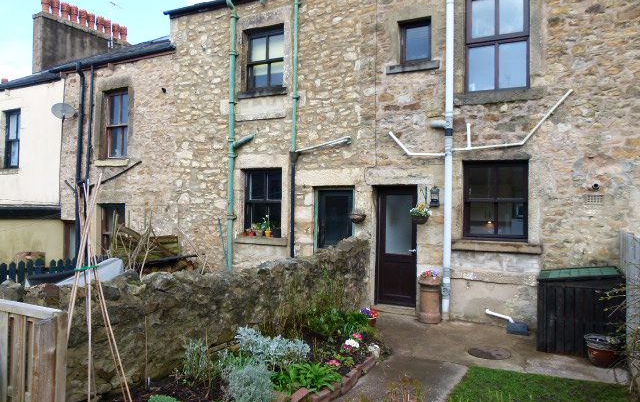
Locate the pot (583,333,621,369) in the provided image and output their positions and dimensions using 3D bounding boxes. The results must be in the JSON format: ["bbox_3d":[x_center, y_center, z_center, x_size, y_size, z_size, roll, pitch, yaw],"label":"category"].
[{"bbox_3d":[3.333,1.785,5.441,0.380,0.290,0.380,1,0,25],"label":"pot"}]

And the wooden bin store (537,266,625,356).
[{"bbox_3d":[3.398,1.420,6.082,0.950,1.030,0.700,1,0,29],"label":"wooden bin store"}]

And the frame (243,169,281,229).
[{"bbox_3d":[-1.103,0.026,9.274,0.952,1.352,0.100,1,0,25],"label":"frame"}]

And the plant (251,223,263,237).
[{"bbox_3d":[-1.266,0.588,9.213,0.220,0.270,0.190,1,0,25],"label":"plant"}]

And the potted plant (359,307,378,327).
[{"bbox_3d":[0.760,1.790,7.100,0.270,0.300,0.250,1,0,0],"label":"potted plant"}]

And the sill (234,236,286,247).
[{"bbox_3d":[-1.127,0.785,9.130,1.192,0.140,0.180,1,0,25],"label":"sill"}]

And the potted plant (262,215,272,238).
[{"bbox_3d":[-1.026,0.495,9.087,0.170,0.439,0.170,1,0,25],"label":"potted plant"}]

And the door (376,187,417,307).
[{"bbox_3d":[1.387,0.812,8.182,0.800,2.080,0.100,1,0,25],"label":"door"}]

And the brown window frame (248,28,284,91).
[{"bbox_3d":[-1.055,-2.835,9.281,0.920,1.240,0.100,1,0,25],"label":"brown window frame"}]

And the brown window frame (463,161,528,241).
[{"bbox_3d":[2.835,0.003,7.446,1.000,1.280,0.100,1,0,25],"label":"brown window frame"}]

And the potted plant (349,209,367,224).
[{"bbox_3d":[0.656,0.274,8.017,0.300,0.240,0.280,1,0,25],"label":"potted plant"}]

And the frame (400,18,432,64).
[{"bbox_3d":[1.688,-2.761,8.012,0.570,0.740,0.100,1,0,25],"label":"frame"}]

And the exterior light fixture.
[{"bbox_3d":[1.884,-0.069,7.585,0.150,0.345,0.180,1,0,25],"label":"exterior light fixture"}]

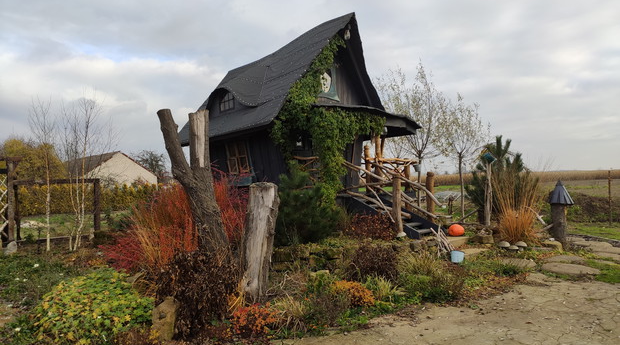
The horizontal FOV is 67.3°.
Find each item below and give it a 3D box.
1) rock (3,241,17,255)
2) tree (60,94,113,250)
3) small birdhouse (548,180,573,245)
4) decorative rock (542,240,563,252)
[{"bbox_3d":[-6.324,1.578,9.800,0.300,0.290,0.260,-1,-1,0],"label":"rock"},{"bbox_3d":[-4.895,0.044,10.200,1.120,3.380,1.050,-1,-1,0],"label":"tree"},{"bbox_3d":[5.540,0.885,10.300,0.530,1.400,0.530,-1,-1,6],"label":"small birdhouse"},{"bbox_3d":[4.947,1.510,9.500,0.410,0.230,0.350,-1,-1,0],"label":"decorative rock"}]

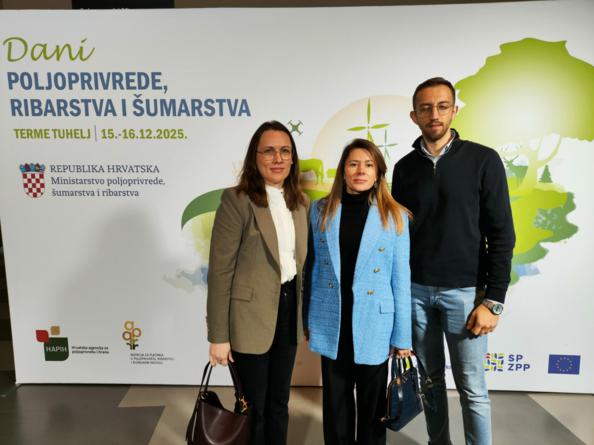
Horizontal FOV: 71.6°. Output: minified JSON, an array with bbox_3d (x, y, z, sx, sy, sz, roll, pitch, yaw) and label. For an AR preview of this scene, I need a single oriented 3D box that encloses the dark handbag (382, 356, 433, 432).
[{"bbox_3d":[0.468,0.709,1.801,0.245,0.275,0.110,-6,8,-41],"label":"dark handbag"}]

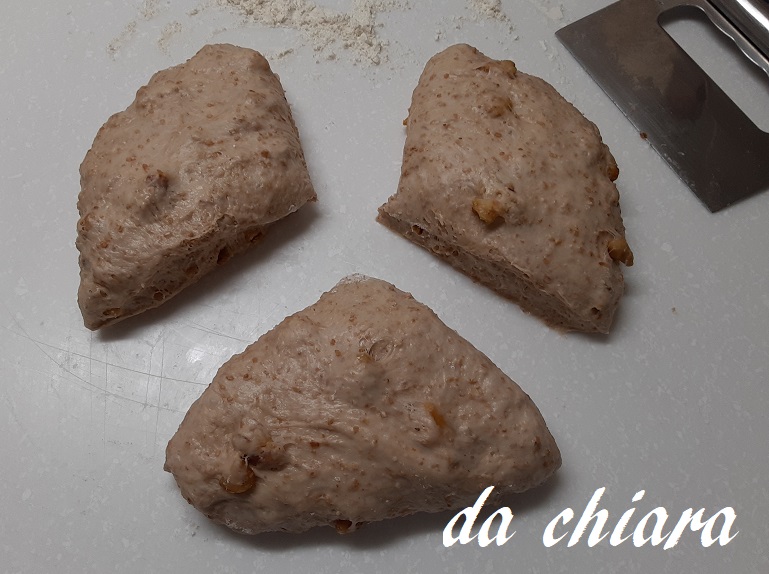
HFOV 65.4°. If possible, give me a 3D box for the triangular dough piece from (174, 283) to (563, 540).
[{"bbox_3d":[-0.011,0.039,0.245,0.155,0.045,0.110,-5,64,-3],"label":"triangular dough piece"}]

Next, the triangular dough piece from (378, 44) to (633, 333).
[{"bbox_3d":[0.065,-0.058,0.292,0.150,0.045,0.109,32,68,15],"label":"triangular dough piece"}]

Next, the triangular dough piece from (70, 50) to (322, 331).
[{"bbox_3d":[-0.104,-0.061,0.294,0.142,0.045,0.112,-31,68,-14],"label":"triangular dough piece"}]

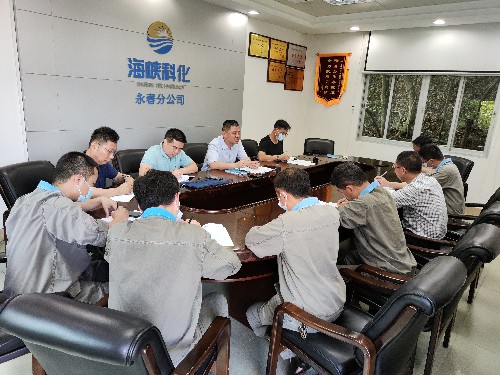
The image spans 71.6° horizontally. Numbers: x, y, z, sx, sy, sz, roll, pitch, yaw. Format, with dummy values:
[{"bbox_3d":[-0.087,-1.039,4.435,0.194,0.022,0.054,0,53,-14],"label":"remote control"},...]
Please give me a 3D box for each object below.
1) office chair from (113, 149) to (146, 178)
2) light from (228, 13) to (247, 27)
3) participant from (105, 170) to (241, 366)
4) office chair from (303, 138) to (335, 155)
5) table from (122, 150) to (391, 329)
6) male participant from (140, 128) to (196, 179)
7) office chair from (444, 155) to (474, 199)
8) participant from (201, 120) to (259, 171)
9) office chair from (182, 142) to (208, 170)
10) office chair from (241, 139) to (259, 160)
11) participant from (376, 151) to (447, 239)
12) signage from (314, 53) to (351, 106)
[{"bbox_3d":[-0.857,0.154,3.260,0.620,0.970,0.570,16,19,40],"label":"office chair"},{"bbox_3d":[-0.169,-2.273,4.689,0.080,0.180,0.260,15,19,39],"label":"light"},{"bbox_3d":[-0.341,0.484,1.651,0.600,1.210,0.800,4,15,3],"label":"participant"},{"bbox_3d":[0.913,-0.276,5.198,0.600,0.910,0.620,11,16,26],"label":"office chair"},{"bbox_3d":[0.432,0.281,3.277,1.640,0.750,3.780,15,19,39],"label":"table"},{"bbox_3d":[-0.736,0.076,3.133,0.550,1.200,0.800,-11,20,-43],"label":"male participant"},{"bbox_3d":[2.202,0.144,4.039,0.620,0.970,0.570,-6,17,-33],"label":"office chair"},{"bbox_3d":[-0.238,-0.105,3.710,0.720,1.200,0.600,14,18,34],"label":"participant"},{"bbox_3d":[-0.474,0.026,3.844,0.620,0.970,0.570,16,19,40],"label":"office chair"},{"bbox_3d":[-0.008,-0.068,4.316,0.620,0.970,0.570,16,19,40],"label":"office chair"},{"bbox_3d":[1.235,0.272,2.882,0.800,1.190,0.550,14,18,36],"label":"participant"},{"bbox_3d":[1.228,-1.655,5.330,0.560,0.780,0.030,16,19,40],"label":"signage"}]

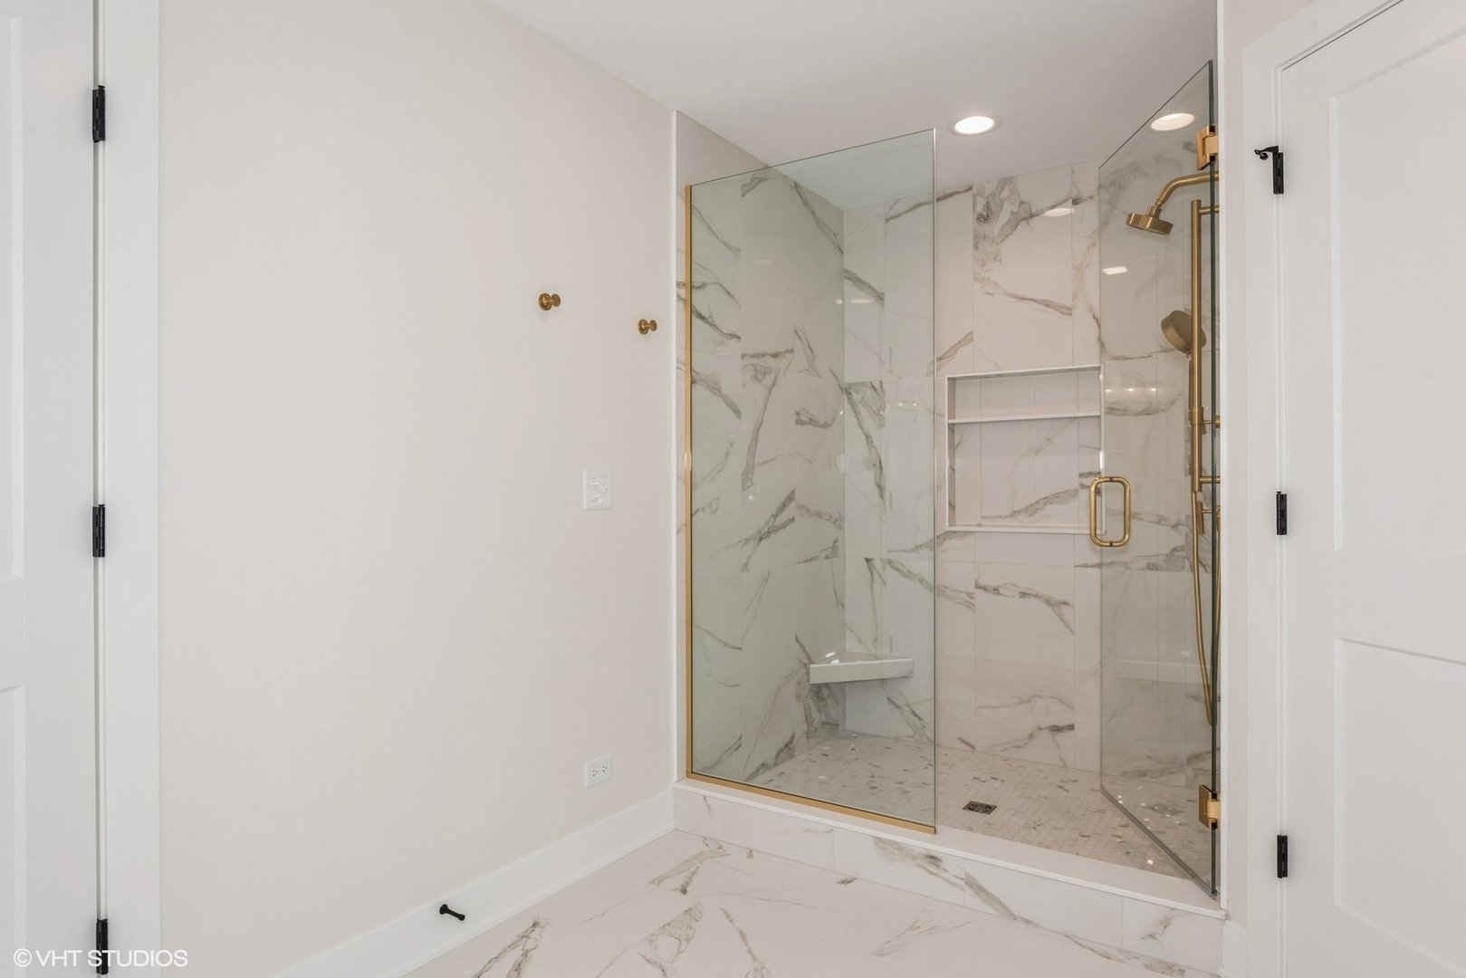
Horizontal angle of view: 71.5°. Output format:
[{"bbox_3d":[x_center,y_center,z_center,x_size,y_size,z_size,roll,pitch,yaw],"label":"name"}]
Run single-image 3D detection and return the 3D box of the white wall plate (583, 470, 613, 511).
[{"bbox_3d":[-0.395,0.004,2.990,0.009,0.117,0.122,0,0,30],"label":"white wall plate"}]

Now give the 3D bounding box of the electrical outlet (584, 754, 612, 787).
[{"bbox_3d":[-0.392,0.821,2.963,0.008,0.071,0.117,0,0,30],"label":"electrical outlet"}]

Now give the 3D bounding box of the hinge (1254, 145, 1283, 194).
[{"bbox_3d":[1.138,-0.678,2.165,0.038,0.102,0.045,0,0,-10],"label":"hinge"}]

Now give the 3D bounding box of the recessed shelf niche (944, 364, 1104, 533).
[{"bbox_3d":[1.162,-0.146,4.050,0.630,0.632,0.095,0,0,36],"label":"recessed shelf niche"}]

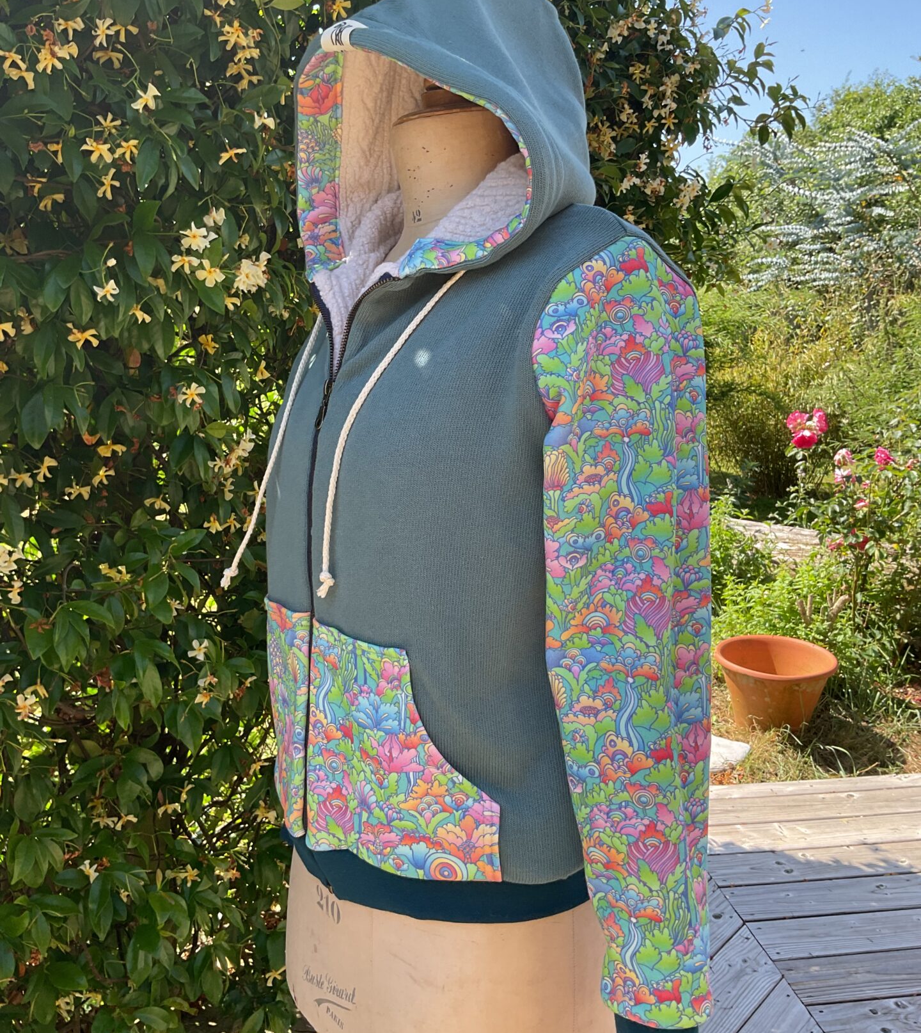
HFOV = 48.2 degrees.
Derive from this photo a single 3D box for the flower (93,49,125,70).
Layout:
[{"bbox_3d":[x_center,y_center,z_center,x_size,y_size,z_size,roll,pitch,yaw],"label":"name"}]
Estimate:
[{"bbox_3d":[-0.389,-0.505,1.138,0.035,0.015,0.019,-3,10,-18],"label":"flower"}]

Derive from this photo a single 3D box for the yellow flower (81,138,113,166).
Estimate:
[{"bbox_3d":[-0.395,-0.396,1.119,0.033,0.026,0.019,-3,10,-18],"label":"yellow flower"}]

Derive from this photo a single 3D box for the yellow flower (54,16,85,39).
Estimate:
[{"bbox_3d":[-0.412,-0.514,1.083,0.031,0.025,0.020,-2,14,-13],"label":"yellow flower"}]

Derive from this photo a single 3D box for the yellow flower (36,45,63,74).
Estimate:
[{"bbox_3d":[-0.431,-0.479,1.080,0.027,0.028,0.020,-2,17,-11],"label":"yellow flower"}]

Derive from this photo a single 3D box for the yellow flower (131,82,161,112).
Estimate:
[{"bbox_3d":[-0.342,-0.456,1.119,0.032,0.027,0.019,-3,10,-16],"label":"yellow flower"}]

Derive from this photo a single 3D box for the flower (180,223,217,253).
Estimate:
[{"bbox_3d":[-0.304,-0.323,1.193,0.042,0.033,0.020,-1,-6,-6],"label":"flower"}]

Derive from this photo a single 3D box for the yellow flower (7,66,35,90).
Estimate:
[{"bbox_3d":[-0.457,-0.456,1.070,0.028,0.024,0.020,-2,19,-13],"label":"yellow flower"}]

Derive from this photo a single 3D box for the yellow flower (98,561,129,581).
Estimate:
[{"bbox_3d":[-0.415,0.066,1.231,0.036,0.022,0.025,-2,-21,-12],"label":"yellow flower"}]

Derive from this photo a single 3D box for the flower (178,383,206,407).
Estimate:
[{"bbox_3d":[-0.308,-0.140,1.183,0.030,0.030,0.019,-3,10,-14],"label":"flower"}]

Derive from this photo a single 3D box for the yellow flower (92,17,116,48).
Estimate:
[{"bbox_3d":[-0.381,-0.517,1.101,0.026,0.033,0.020,-6,9,-28],"label":"yellow flower"}]

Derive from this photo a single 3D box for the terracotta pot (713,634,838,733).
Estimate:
[{"bbox_3d":[1.084,0.608,3.576,0.400,0.260,0.400,0,12,0],"label":"terracotta pot"}]

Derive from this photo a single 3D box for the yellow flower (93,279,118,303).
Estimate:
[{"bbox_3d":[-0.403,-0.255,1.169,0.027,0.029,0.019,-3,10,-18],"label":"yellow flower"}]

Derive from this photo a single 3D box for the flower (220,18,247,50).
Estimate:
[{"bbox_3d":[-0.251,-0.532,1.138,0.030,0.026,0.024,-2,10,-12],"label":"flower"}]

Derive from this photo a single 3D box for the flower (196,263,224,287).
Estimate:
[{"bbox_3d":[-0.284,-0.274,1.170,0.032,0.028,0.019,-2,10,-13],"label":"flower"}]

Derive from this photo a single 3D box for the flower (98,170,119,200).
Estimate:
[{"bbox_3d":[-0.389,-0.365,1.136,0.025,0.032,0.020,-7,9,-33],"label":"flower"}]

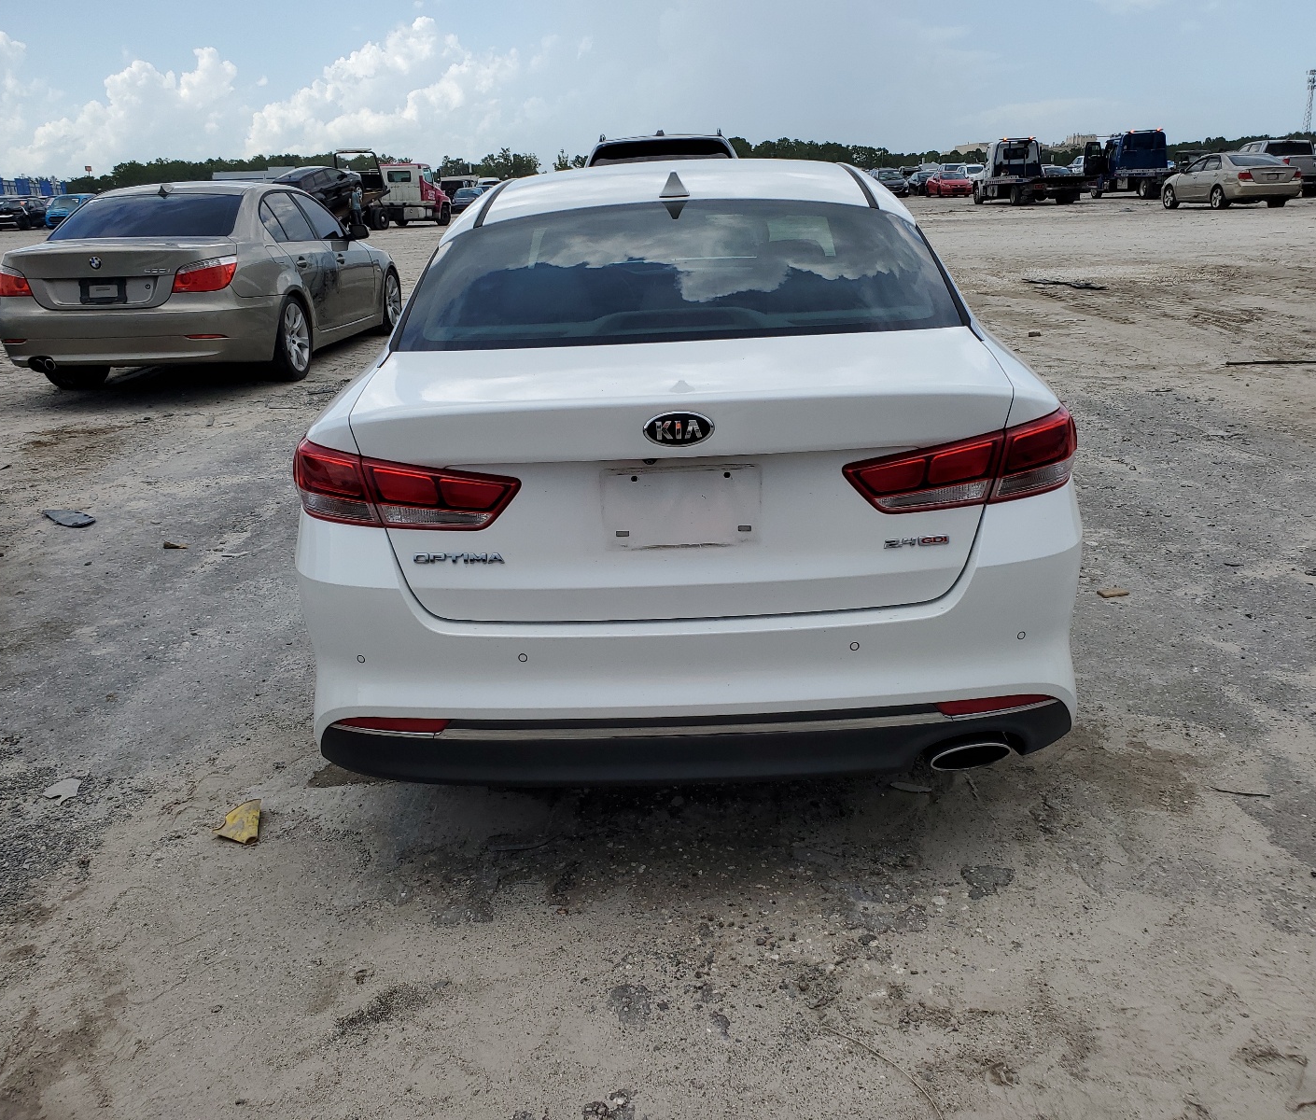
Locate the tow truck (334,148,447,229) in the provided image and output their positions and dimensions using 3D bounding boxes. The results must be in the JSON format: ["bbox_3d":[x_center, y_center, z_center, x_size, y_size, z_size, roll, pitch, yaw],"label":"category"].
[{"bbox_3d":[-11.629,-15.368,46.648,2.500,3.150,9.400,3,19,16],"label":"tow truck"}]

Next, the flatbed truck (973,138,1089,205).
[{"bbox_3d":[15.671,-16.474,47.501,2.500,2.715,9.046,-3,19,0],"label":"flatbed truck"}]

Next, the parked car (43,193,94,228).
[{"bbox_3d":[-30.758,-18.364,59.169,1.780,1.680,4.250,-3,19,-4],"label":"parked car"}]

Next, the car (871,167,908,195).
[{"bbox_3d":[13.464,-21.996,65.433,1.840,1.580,4.700,-1,19,2],"label":"car"}]

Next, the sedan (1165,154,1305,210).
[{"bbox_3d":[15.889,-10.611,31.378,1.800,1.490,4.800,-3,19,-1],"label":"sedan"}]

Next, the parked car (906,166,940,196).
[{"bbox_3d":[16.956,-23.652,70.332,1.820,1.440,4.750,-1,19,3],"label":"parked car"}]

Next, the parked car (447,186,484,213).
[{"bbox_3d":[-11.114,-21.205,66.364,1.800,1.460,4.600,-2,19,2],"label":"parked car"}]

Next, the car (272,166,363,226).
[{"bbox_3d":[-14.536,-16.124,48.601,1.820,1.450,4.700,6,30,23],"label":"car"}]

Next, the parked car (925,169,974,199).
[{"bbox_3d":[16.925,-21.842,65.127,1.750,1.410,4.450,-2,19,0],"label":"parked car"}]

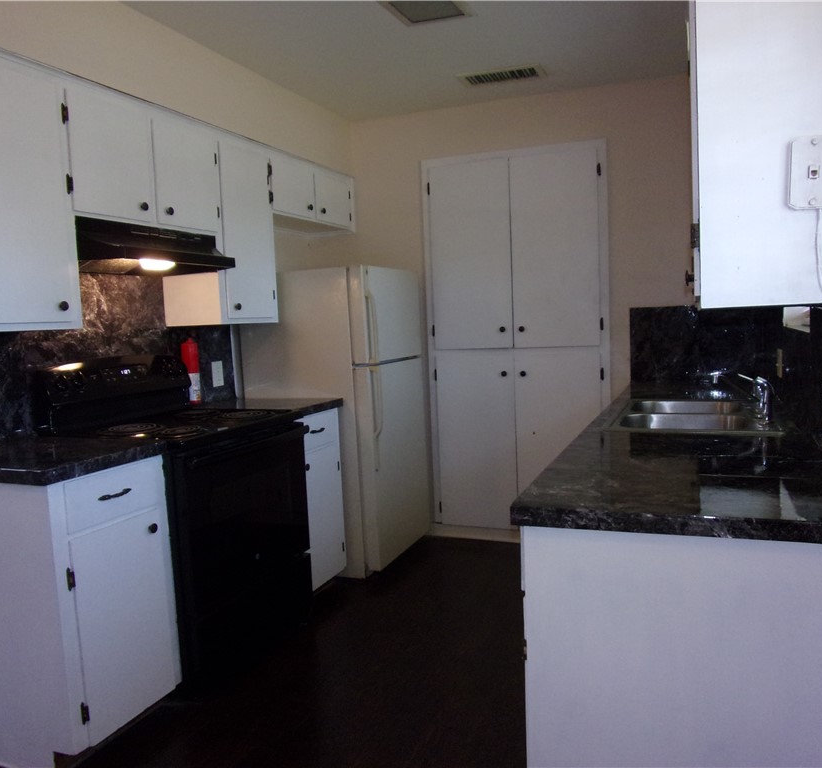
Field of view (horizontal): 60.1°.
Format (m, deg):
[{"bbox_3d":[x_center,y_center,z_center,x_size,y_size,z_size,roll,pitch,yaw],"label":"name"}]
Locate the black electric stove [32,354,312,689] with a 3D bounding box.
[{"bbox_3d":[-0.901,0.498,2.869,0.682,1.186,0.760,0,6,23],"label":"black electric stove"}]

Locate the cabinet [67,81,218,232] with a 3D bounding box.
[{"bbox_3d":[-1.145,-0.840,2.800,0.315,0.466,0.751,0,6,23],"label":"cabinet"}]

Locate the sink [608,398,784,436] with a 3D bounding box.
[{"bbox_3d":[0.995,0.194,2.504,0.513,0.181,0.833,0,6,23],"label":"sink"}]

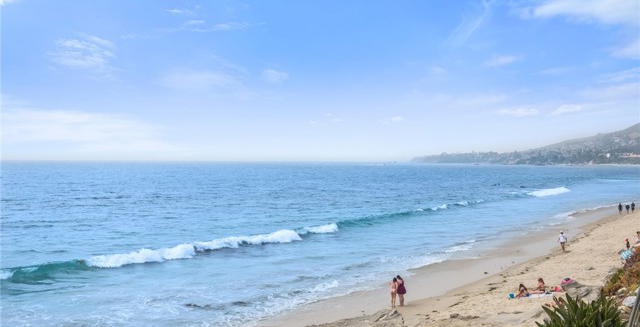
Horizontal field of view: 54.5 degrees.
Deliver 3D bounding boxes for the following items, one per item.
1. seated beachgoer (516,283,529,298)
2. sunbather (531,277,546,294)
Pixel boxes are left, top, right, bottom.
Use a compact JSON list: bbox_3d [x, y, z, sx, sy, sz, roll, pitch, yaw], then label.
[{"bbox_3d":[10.900,6.837,33.400,0.600,0.710,0.650,0,0,27],"label":"seated beachgoer"},{"bbox_3d":[12.006,6.756,34.300,0.930,0.800,0.470,0,0,-16],"label":"sunbather"}]

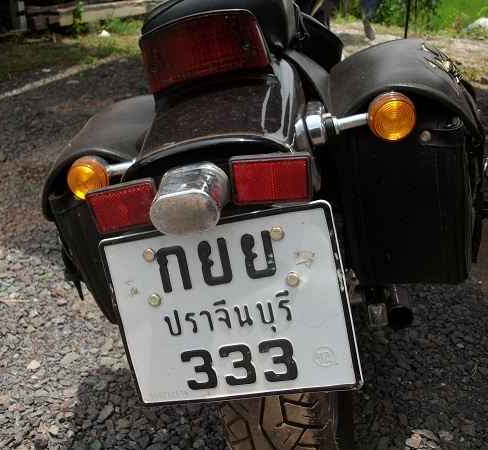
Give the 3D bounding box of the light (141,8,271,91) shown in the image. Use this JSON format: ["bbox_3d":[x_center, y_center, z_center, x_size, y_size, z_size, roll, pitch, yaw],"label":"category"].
[{"bbox_3d":[-0.039,-0.203,0.657,0.148,0.073,0.060,-10,9,15],"label":"light"}]

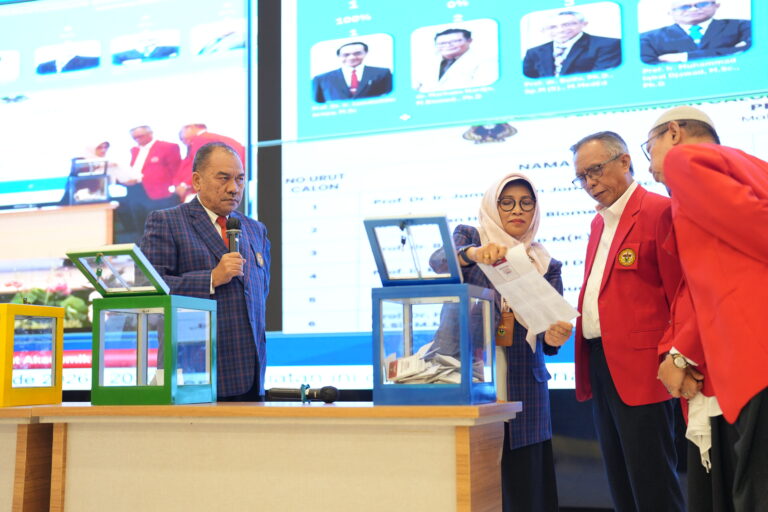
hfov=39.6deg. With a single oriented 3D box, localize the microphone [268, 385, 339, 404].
[{"bbox_3d":[-0.238,0.410,3.150,0.215,0.055,0.055,-1,-6,6],"label":"microphone"}]

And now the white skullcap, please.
[{"bbox_3d":[0.862,-0.393,3.070,0.195,0.080,0.175,-4,-7,8],"label":"white skullcap"}]

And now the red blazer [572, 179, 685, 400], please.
[{"bbox_3d":[0.812,0.126,3.500,0.300,0.740,0.480,4,-8,-36],"label":"red blazer"}]

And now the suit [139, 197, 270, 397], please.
[{"bbox_3d":[-0.633,0.147,3.780,0.500,0.730,0.330,5,-9,-43],"label":"suit"}]

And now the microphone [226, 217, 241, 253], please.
[{"bbox_3d":[-0.499,-0.015,3.550,0.053,0.230,0.053,3,-27,-30],"label":"microphone"}]

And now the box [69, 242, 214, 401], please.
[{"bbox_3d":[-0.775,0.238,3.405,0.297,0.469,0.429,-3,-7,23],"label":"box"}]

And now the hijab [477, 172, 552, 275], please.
[{"bbox_3d":[0.432,-0.094,3.530,0.260,0.370,0.260,0,-6,-5],"label":"hijab"}]

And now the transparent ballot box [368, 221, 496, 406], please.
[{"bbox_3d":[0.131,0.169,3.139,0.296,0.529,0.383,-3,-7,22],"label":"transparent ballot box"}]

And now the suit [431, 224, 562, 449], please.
[{"bbox_3d":[0.376,0.263,3.530,0.460,0.750,0.350,0,-6,-3],"label":"suit"}]

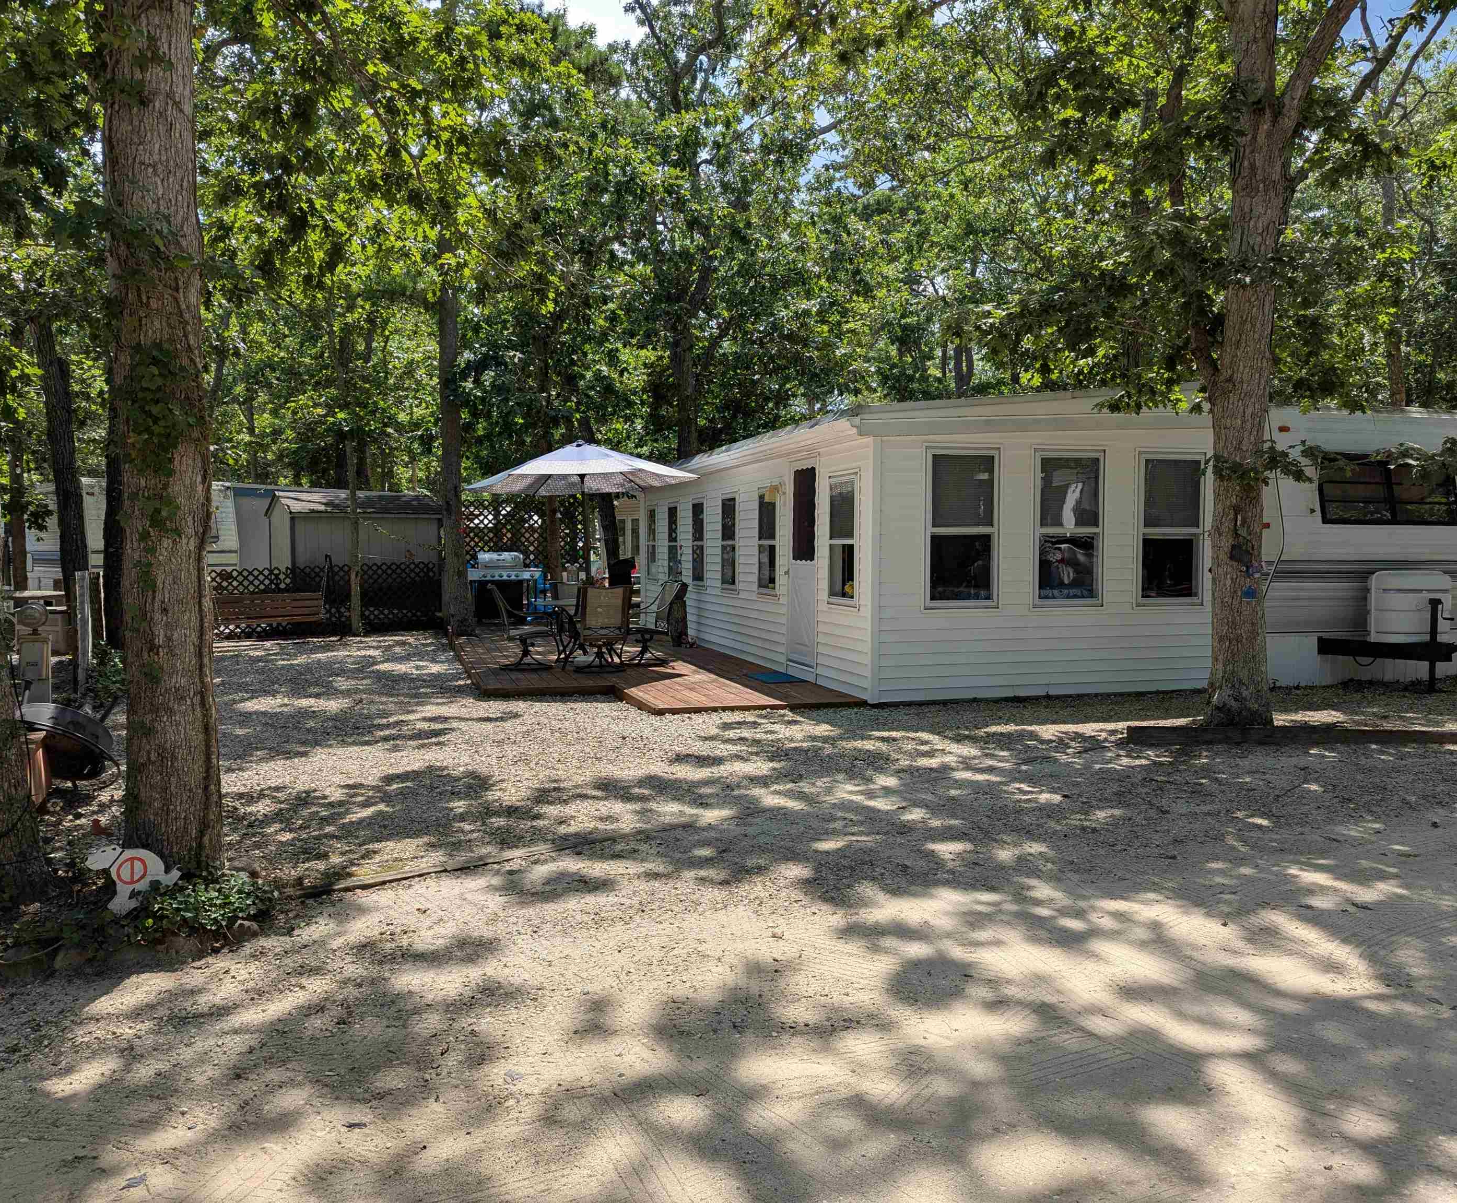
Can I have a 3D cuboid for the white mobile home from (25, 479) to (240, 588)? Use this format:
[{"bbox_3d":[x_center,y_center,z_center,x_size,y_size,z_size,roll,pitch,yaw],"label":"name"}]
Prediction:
[{"bbox_3d":[-12.155,-1.013,22.151,2.450,2.540,6.500,-2,4,-40],"label":"white mobile home"}]

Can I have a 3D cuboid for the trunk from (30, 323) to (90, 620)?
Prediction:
[{"bbox_3d":[-10.926,-2.088,18.121,0.540,5.143,0.500,-6,3,-30],"label":"trunk"}]

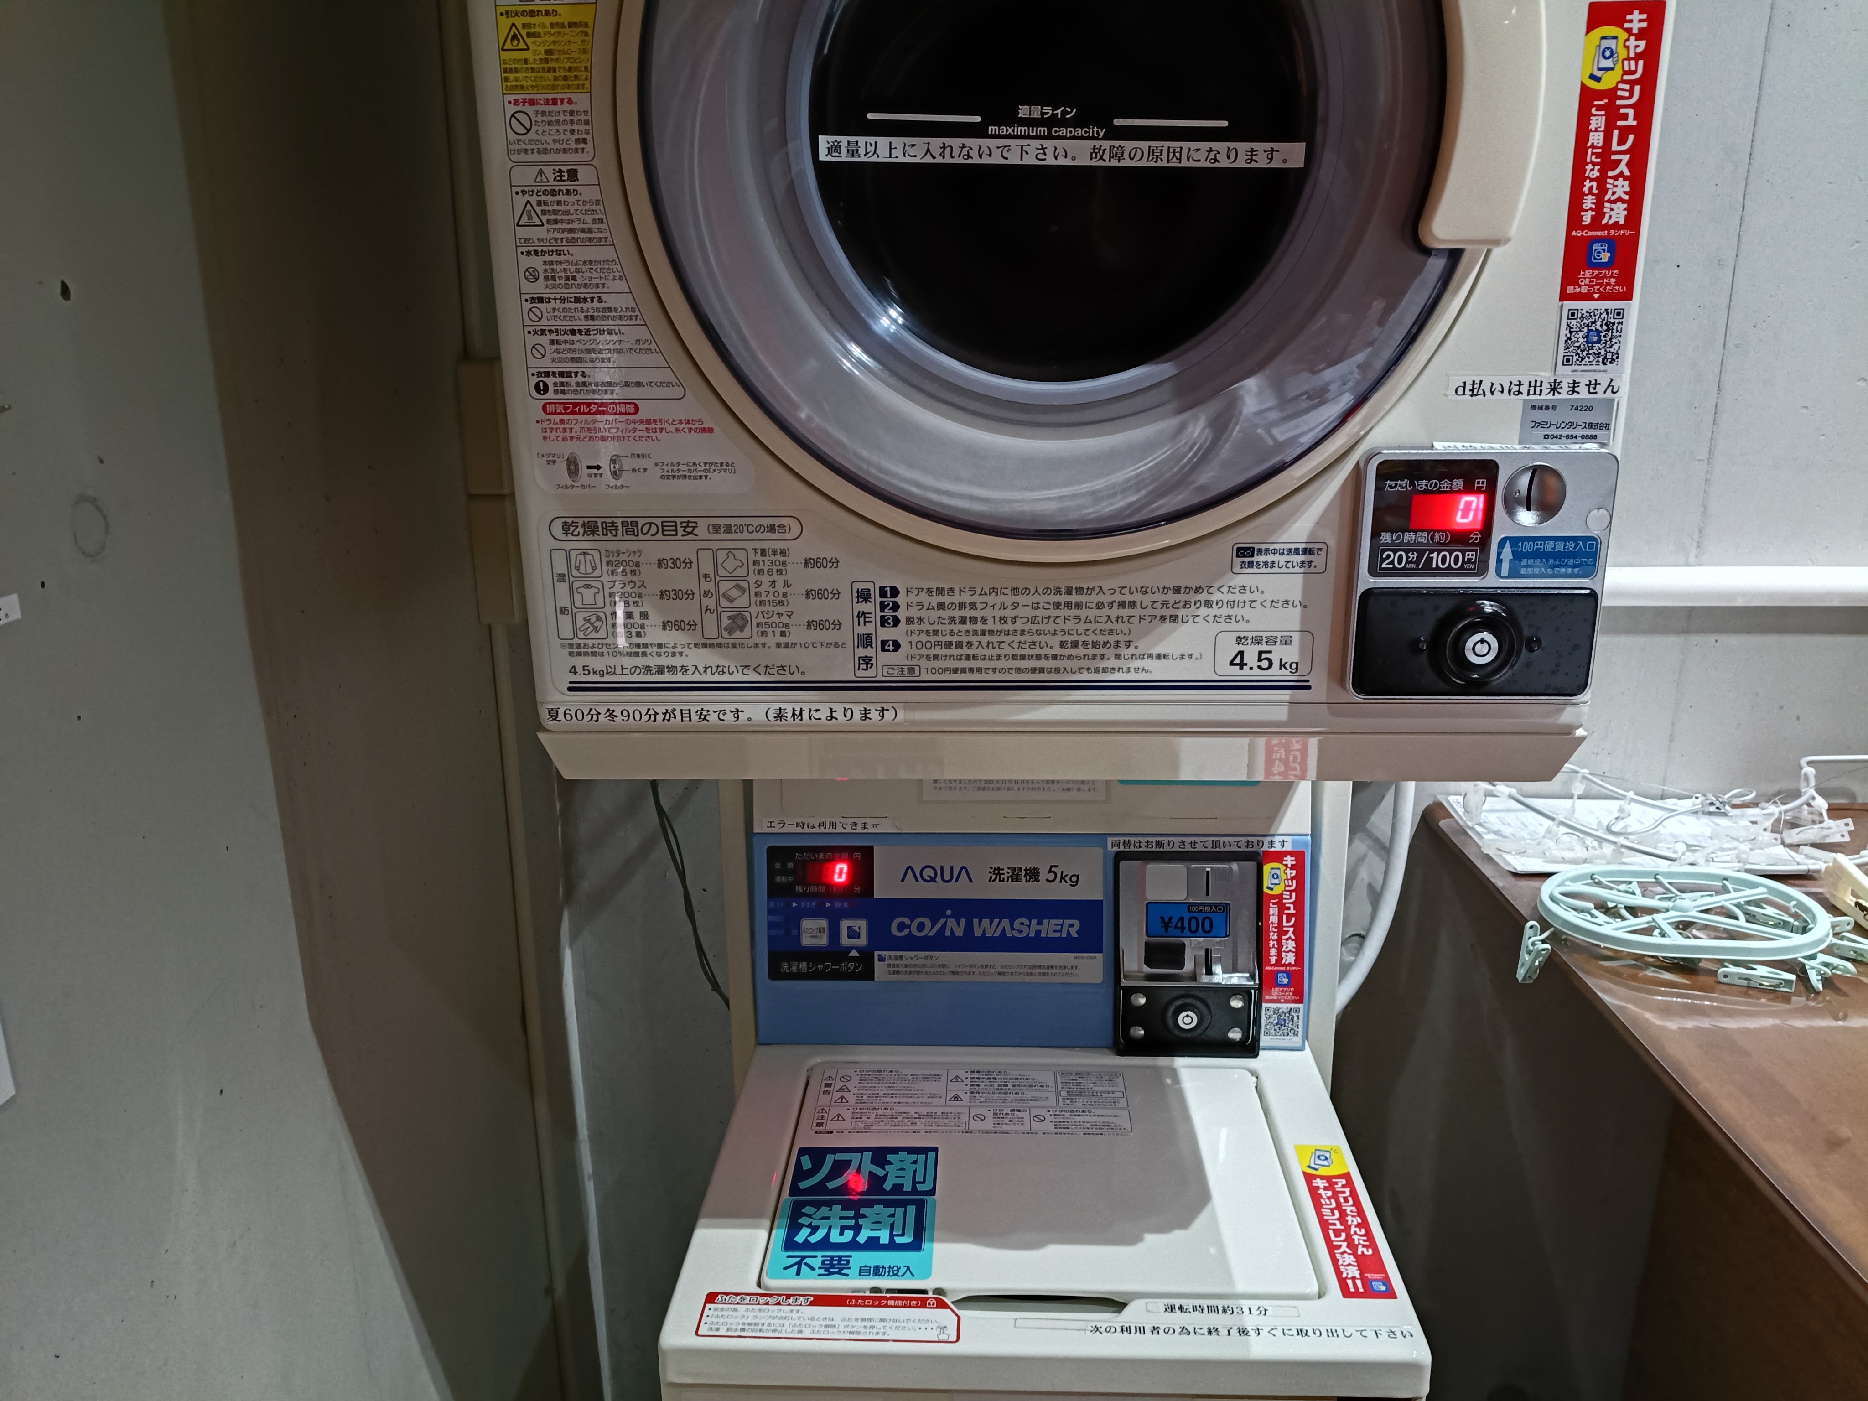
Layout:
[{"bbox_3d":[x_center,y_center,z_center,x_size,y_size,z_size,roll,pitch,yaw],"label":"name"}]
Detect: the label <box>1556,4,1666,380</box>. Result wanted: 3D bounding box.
[{"bbox_3d":[0.364,-0.272,0.755,0.040,0.190,0.002,0,16,2],"label":"label"}]

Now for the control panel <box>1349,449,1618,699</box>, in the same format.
[{"bbox_3d":[0.313,-0.069,0.801,0.139,0.143,0.028,0,16,2],"label":"control panel"}]

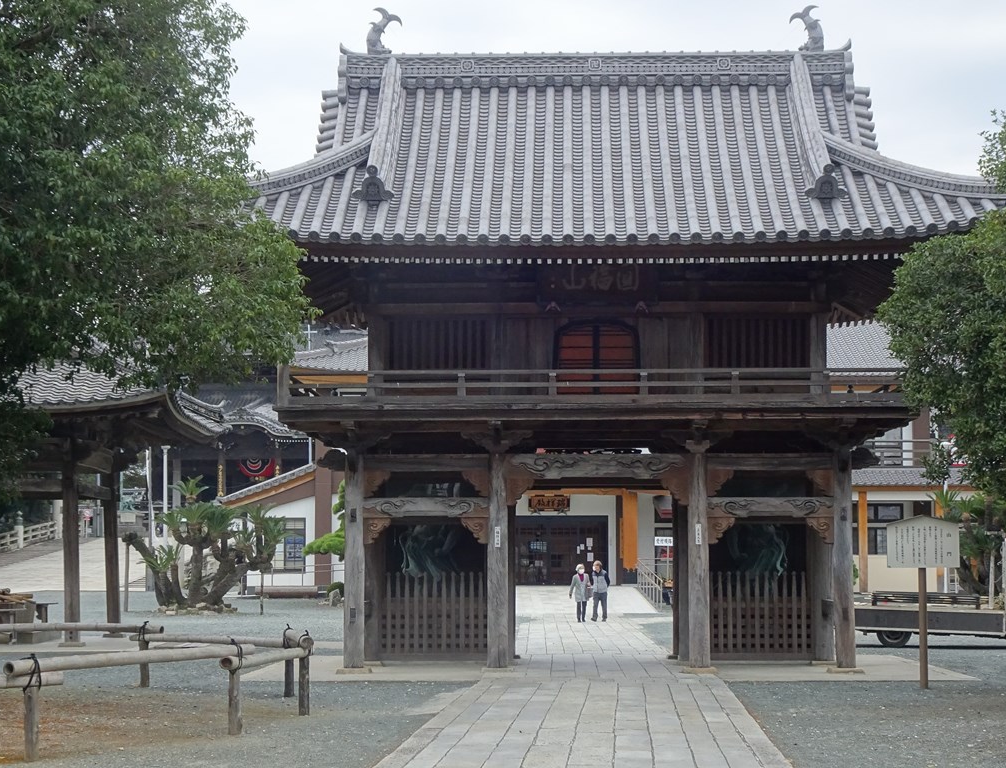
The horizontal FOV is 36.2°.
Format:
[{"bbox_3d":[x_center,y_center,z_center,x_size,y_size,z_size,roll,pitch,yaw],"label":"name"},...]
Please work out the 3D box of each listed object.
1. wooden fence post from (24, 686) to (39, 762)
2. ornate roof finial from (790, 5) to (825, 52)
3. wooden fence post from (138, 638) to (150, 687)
[{"bbox_3d":[-3.851,2.779,12.631,0.120,0.610,0.120,0,-7,0],"label":"wooden fence post"},{"bbox_3d":[5.057,-5.904,25.555,0.581,0.813,0.340,0,-7,2],"label":"ornate roof finial"},{"bbox_3d":[-4.639,3.621,19.992,0.115,0.610,0.115,0,-7,0],"label":"wooden fence post"}]

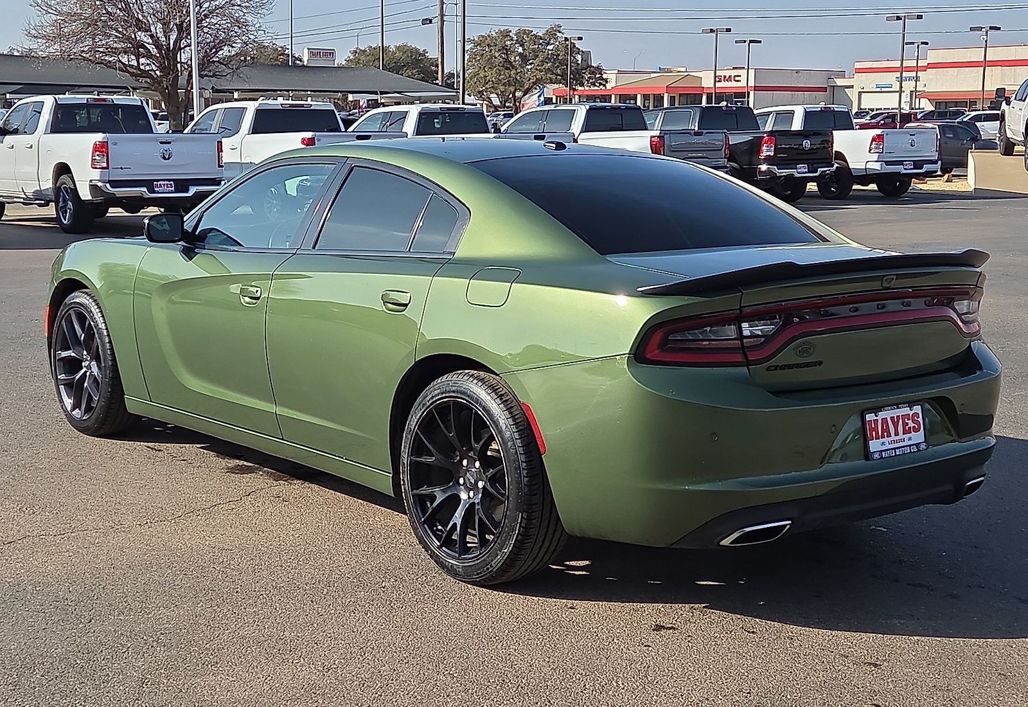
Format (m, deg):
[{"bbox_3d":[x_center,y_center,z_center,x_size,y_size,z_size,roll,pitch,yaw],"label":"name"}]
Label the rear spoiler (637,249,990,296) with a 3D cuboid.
[{"bbox_3d":[1.082,-0.278,4.941,1.620,0.120,0.320,-6,11,-39],"label":"rear spoiler"}]

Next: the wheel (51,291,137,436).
[{"bbox_3d":[-2.007,0.042,7.552,0.250,0.720,0.720,-6,11,-39],"label":"wheel"}]

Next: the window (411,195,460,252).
[{"bbox_3d":[-0.267,-0.454,5.431,0.050,0.230,0.204,32,-13,-38],"label":"window"}]

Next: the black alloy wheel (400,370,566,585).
[{"bbox_3d":[-0.090,0.409,5.206,0.260,0.720,0.720,-6,11,-39],"label":"black alloy wheel"}]

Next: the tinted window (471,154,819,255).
[{"bbox_3d":[0.462,-0.566,5.674,1.180,0.100,0.899,-6,31,-39],"label":"tinted window"}]

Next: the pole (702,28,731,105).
[{"bbox_3d":[13.304,-17.528,102.588,1.900,8.000,0.450,1,8,0],"label":"pole"}]

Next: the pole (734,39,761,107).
[{"bbox_3d":[14.831,-16.637,98.474,1.700,6.600,0.450,2,8,10],"label":"pole"}]

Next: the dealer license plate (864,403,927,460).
[{"bbox_3d":[1.205,0.244,4.853,0.312,0.160,0.020,-6,0,-39],"label":"dealer license plate"}]

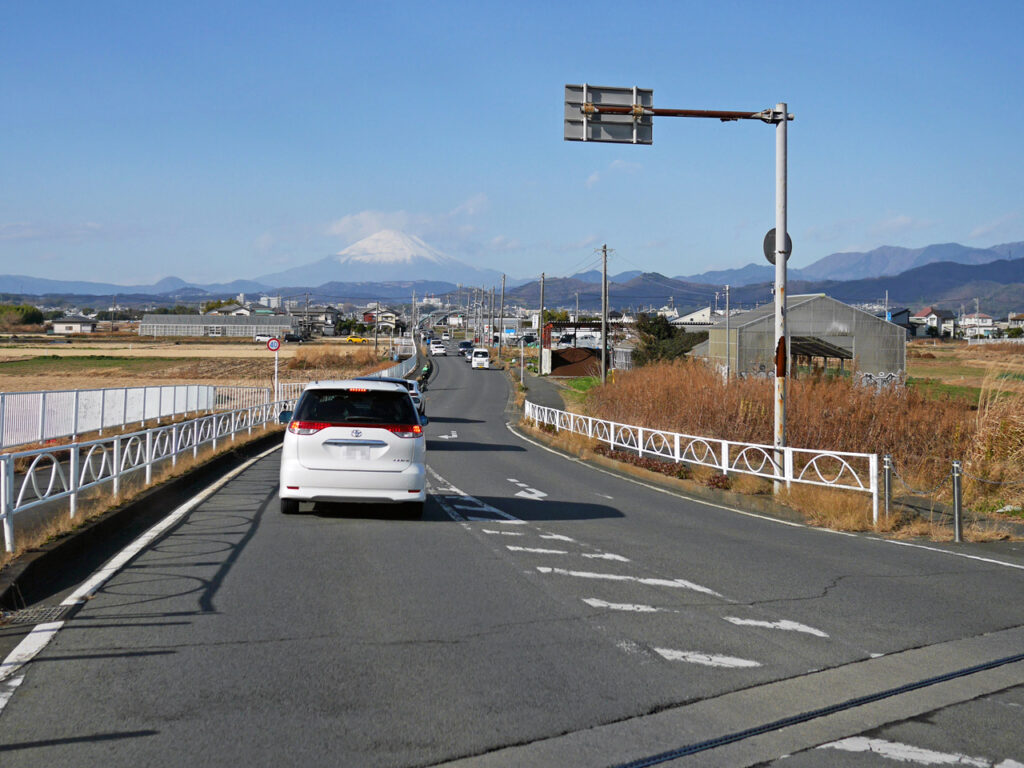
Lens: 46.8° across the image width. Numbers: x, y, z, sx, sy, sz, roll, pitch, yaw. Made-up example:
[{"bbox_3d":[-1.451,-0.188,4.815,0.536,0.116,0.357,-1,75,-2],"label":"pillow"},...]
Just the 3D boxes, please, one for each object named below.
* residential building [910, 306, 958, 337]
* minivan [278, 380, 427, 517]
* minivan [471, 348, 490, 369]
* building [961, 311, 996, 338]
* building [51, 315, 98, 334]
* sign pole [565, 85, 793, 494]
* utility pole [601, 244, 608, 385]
[{"bbox_3d":[100.689,-14.537,282.000,11.000,7.600,9.500,1,4,18],"label":"residential building"},{"bbox_3d":[-2.190,0.820,16.700,1.830,1.760,4.800,1,1,-7],"label":"minivan"},{"bbox_3d":[-2.800,-2.370,107.300,1.500,1.900,3.500,0,4,-3],"label":"minivan"},{"bbox_3d":[116.050,-14.335,295.000,8.000,7.000,7.800,1,4,18],"label":"building"},{"bbox_3d":[-112.767,-15.207,305.000,10.300,5.200,8.300,0,4,1],"label":"building"},{"bbox_3d":[2.680,-1.400,18.800,3.850,6.350,0.500,-1,4,-15],"label":"sign pole"},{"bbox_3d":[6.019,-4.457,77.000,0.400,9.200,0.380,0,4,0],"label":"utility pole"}]

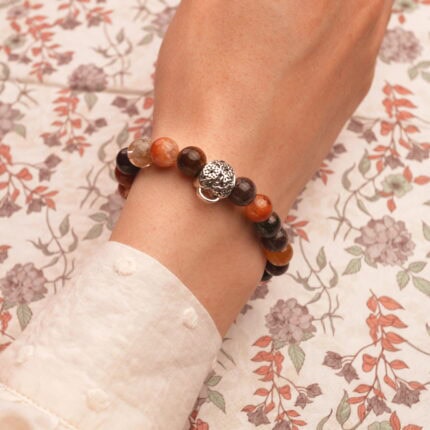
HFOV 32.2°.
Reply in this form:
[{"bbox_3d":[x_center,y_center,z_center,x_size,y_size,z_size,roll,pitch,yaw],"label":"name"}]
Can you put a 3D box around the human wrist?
[{"bbox_3d":[-0.010,0.013,0.267,0.058,0.041,0.044,33,62,-14],"label":"human wrist"}]

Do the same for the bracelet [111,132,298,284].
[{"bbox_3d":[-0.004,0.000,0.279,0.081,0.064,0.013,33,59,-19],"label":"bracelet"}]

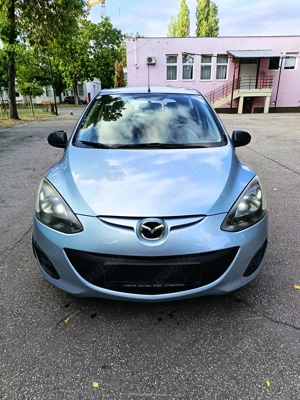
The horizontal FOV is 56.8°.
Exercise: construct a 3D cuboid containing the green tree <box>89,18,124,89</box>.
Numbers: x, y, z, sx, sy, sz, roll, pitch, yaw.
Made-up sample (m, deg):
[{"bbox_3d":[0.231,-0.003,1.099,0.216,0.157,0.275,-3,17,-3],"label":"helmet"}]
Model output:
[{"bbox_3d":[-7.365,-21.307,43.257,7.000,12.010,7.000,0,21,-1],"label":"green tree"}]

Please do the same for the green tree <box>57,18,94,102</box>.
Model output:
[{"bbox_3d":[-11.154,-19.990,40.548,5.800,11.460,5.800,0,21,-1],"label":"green tree"}]

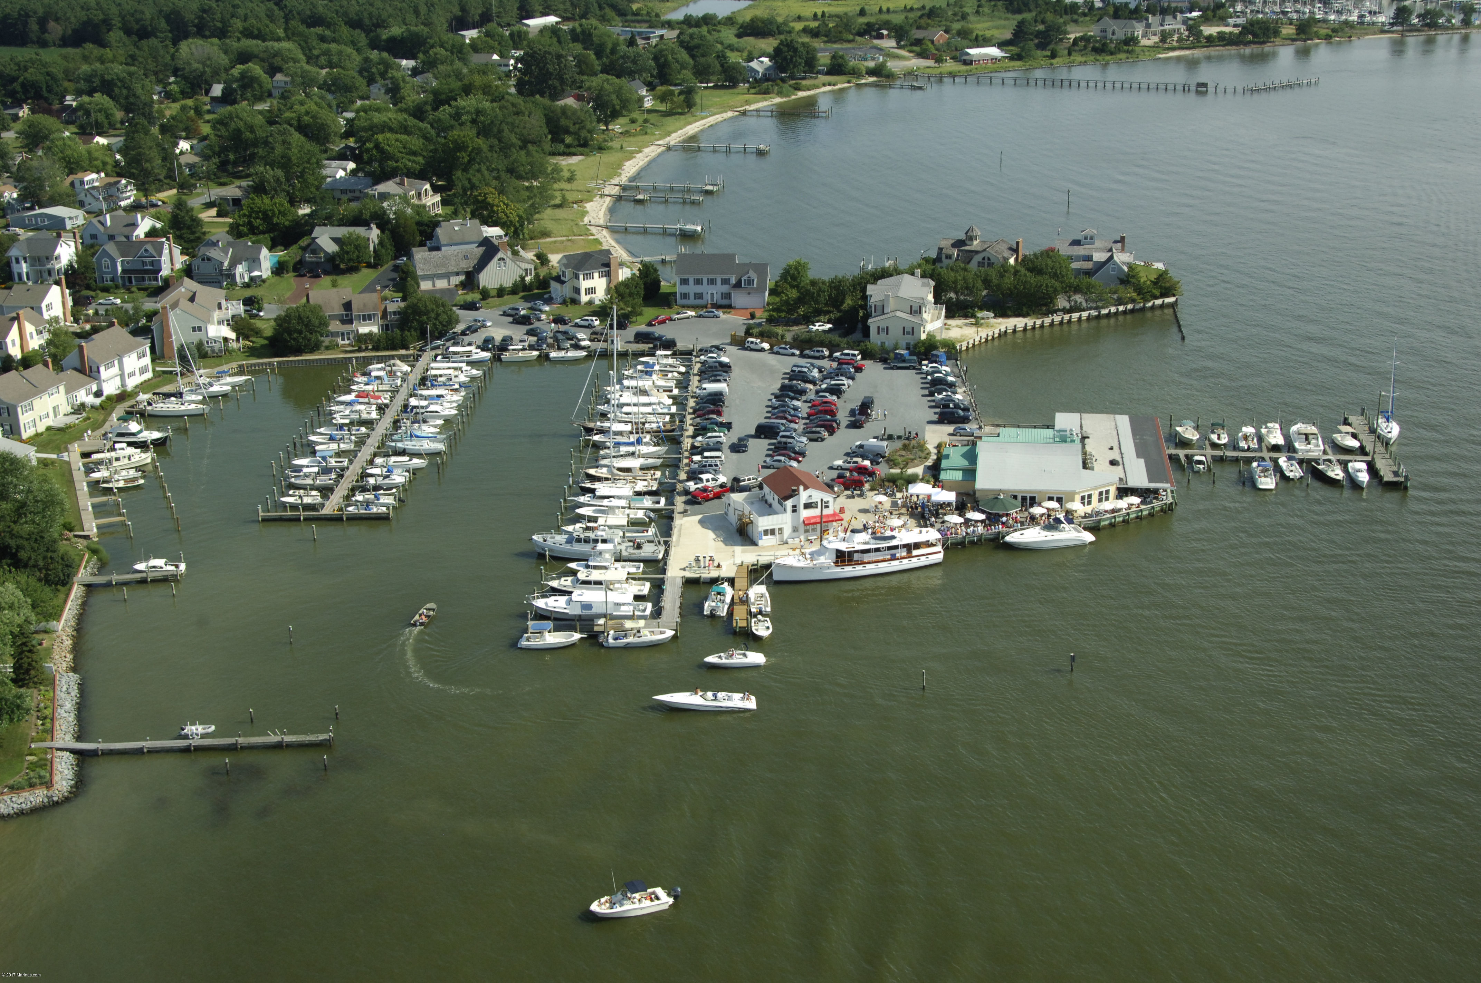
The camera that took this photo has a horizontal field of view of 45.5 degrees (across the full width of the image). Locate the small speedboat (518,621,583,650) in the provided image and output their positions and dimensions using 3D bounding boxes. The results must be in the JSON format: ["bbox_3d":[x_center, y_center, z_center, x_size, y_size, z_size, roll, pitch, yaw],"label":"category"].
[{"bbox_3d":[-21.004,15.839,195.155,7.000,2.350,2.450,-1,19,0],"label":"small speedboat"}]

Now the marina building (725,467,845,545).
[{"bbox_3d":[5.323,1.037,228.880,10.700,7.200,11.800,-8,21,-19],"label":"marina building"}]

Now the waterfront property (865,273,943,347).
[{"bbox_3d":[29.304,-32.143,316.102,13.400,9.500,17.000,3,20,9],"label":"waterfront property"}]

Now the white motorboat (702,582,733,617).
[{"bbox_3d":[-2.439,12.188,204.021,2.500,2.100,7.500,3,19,9],"label":"white motorboat"}]

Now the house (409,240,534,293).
[{"bbox_3d":[-55.097,-46.434,362.241,23.500,8.000,13.000,-5,19,-13],"label":"house"}]

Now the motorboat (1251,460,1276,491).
[{"bbox_3d":[72.370,-2.448,243.832,2.550,2.100,7.500,2,19,9],"label":"motorboat"}]

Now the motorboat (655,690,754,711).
[{"bbox_3d":[-3.646,21.729,184.528,10.600,1.400,2.500,-1,20,-1],"label":"motorboat"}]

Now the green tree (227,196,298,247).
[{"bbox_3d":[-108.842,-62.563,401.967,15.500,10.200,15.500,-1,20,0],"label":"green tree"}]

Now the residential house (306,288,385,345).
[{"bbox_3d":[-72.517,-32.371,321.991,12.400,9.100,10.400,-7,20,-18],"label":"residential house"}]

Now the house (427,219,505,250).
[{"bbox_3d":[-59.862,-54.386,384.176,15.500,8.800,10.500,-8,20,-20],"label":"house"}]

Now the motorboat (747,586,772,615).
[{"bbox_3d":[2.361,12.571,209.106,2.500,1.700,6.400,-1,20,-1],"label":"motorboat"}]

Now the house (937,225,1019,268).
[{"bbox_3d":[49.201,-49.755,365.669,16.500,11.500,12.000,4,19,13],"label":"house"}]

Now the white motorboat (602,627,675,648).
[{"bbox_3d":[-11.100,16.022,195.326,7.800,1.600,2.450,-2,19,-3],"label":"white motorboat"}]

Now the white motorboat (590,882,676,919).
[{"bbox_3d":[-8.979,33.236,144.892,7.100,2.200,2.450,-7,20,-17],"label":"white motorboat"}]

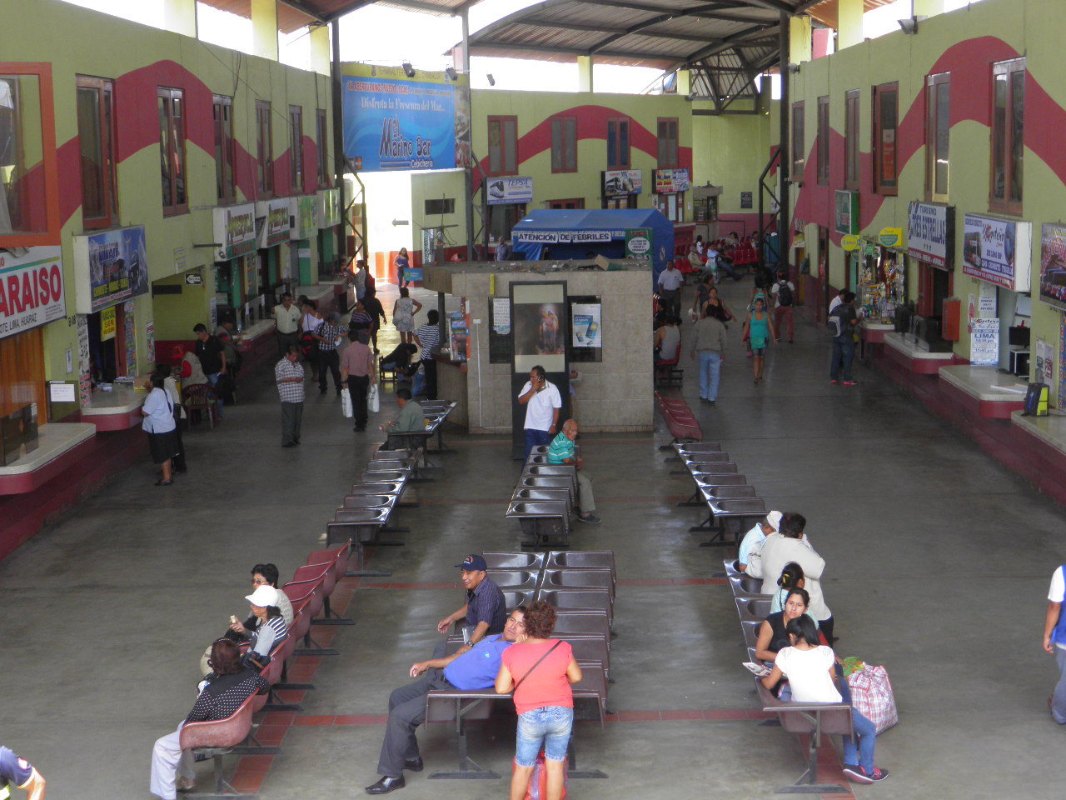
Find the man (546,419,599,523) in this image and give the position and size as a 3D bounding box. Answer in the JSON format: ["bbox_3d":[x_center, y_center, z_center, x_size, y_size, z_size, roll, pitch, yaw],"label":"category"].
[{"bbox_3d":[0.501,0.830,20.751,0.622,1.197,0.480,2,9,18],"label":"man"}]

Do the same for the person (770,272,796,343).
[{"bbox_3d":[5.699,-2.127,38.568,0.540,1.531,0.420,-2,9,-3],"label":"person"}]

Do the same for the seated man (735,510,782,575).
[{"bbox_3d":[2.278,1.663,15.687,0.800,1.240,0.520,-1,9,-1],"label":"seated man"}]

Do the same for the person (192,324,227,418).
[{"bbox_3d":[-5.655,-0.500,29.579,0.520,1.650,0.400,7,12,43],"label":"person"}]

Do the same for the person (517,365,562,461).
[{"bbox_3d":[0.083,0.354,22.505,0.540,1.633,0.350,2,9,21],"label":"person"}]

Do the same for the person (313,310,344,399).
[{"bbox_3d":[-3.883,-0.880,32.174,0.600,1.580,0.420,-1,9,1],"label":"person"}]

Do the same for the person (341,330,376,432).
[{"bbox_3d":[-2.787,-0.316,26.923,0.560,1.610,0.350,-1,9,1],"label":"person"}]

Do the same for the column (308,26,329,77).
[{"bbox_3d":[-5.780,-9.418,45.798,0.466,1.333,0.320,-1,9,1],"label":"column"}]

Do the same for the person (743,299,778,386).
[{"bbox_3d":[4.209,-1.119,31.414,0.580,1.570,0.360,-1,9,-1],"label":"person"}]

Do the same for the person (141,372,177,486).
[{"bbox_3d":[-5.085,0.373,23.008,0.400,1.510,0.460,1,9,13],"label":"person"}]

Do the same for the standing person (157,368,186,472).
[{"bbox_3d":[-5.092,0.255,23.779,0.360,1.510,0.450,1,9,11],"label":"standing person"}]

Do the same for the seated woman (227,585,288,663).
[{"bbox_3d":[-2.178,2.005,12.999,0.620,1.200,0.480,-1,9,1],"label":"seated woman"}]

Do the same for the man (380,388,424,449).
[{"bbox_3d":[-1.809,0.459,23.378,0.629,1.240,0.500,-1,9,-1],"label":"man"}]

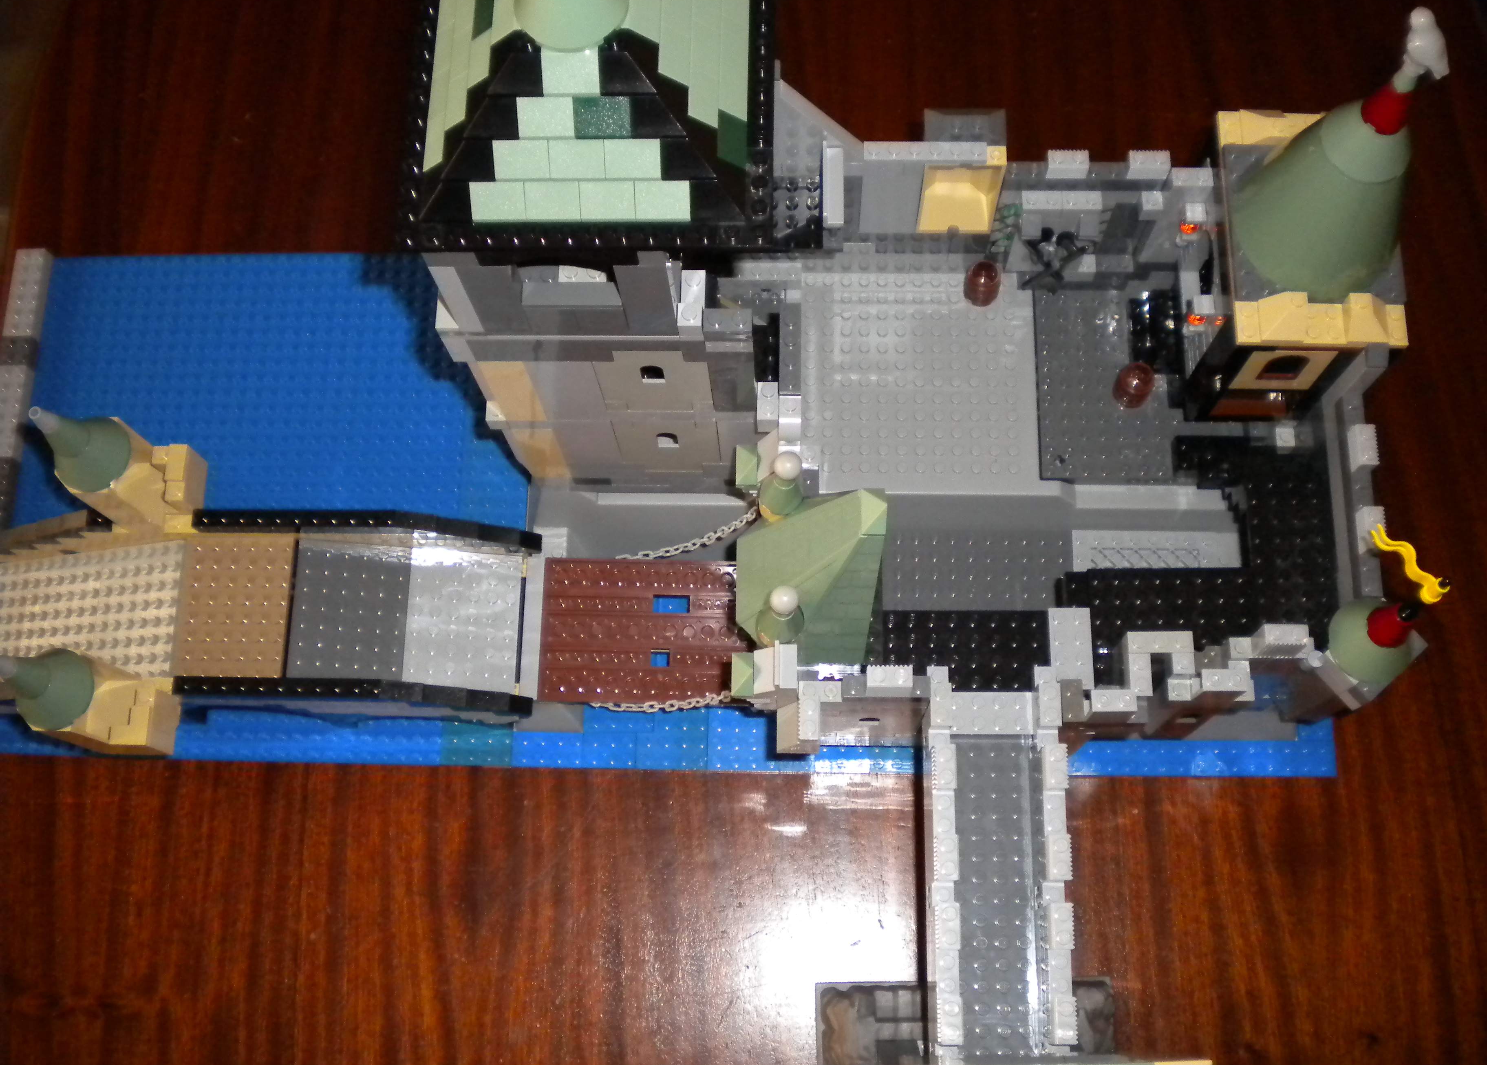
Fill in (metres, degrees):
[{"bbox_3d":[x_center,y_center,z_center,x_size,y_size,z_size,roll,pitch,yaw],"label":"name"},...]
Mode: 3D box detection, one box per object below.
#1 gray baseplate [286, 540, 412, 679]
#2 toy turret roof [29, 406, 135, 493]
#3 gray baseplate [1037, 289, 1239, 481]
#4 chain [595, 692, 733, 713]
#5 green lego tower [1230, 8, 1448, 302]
[{"bbox_3d":[-0.171,0.038,0.654,0.048,0.005,0.063,5,75,-14],"label":"gray baseplate"},{"bbox_3d":[-0.272,-0.039,0.604,0.032,0.050,0.032,0,75,3],"label":"toy turret roof"},{"bbox_3d":[0.175,-0.065,0.667,0.090,0.005,0.094,0,75,3],"label":"gray baseplate"},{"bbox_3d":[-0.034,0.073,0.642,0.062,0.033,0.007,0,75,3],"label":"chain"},{"bbox_3d":[0.217,-0.135,0.519,0.064,0.120,0.064,0,75,3],"label":"green lego tower"}]

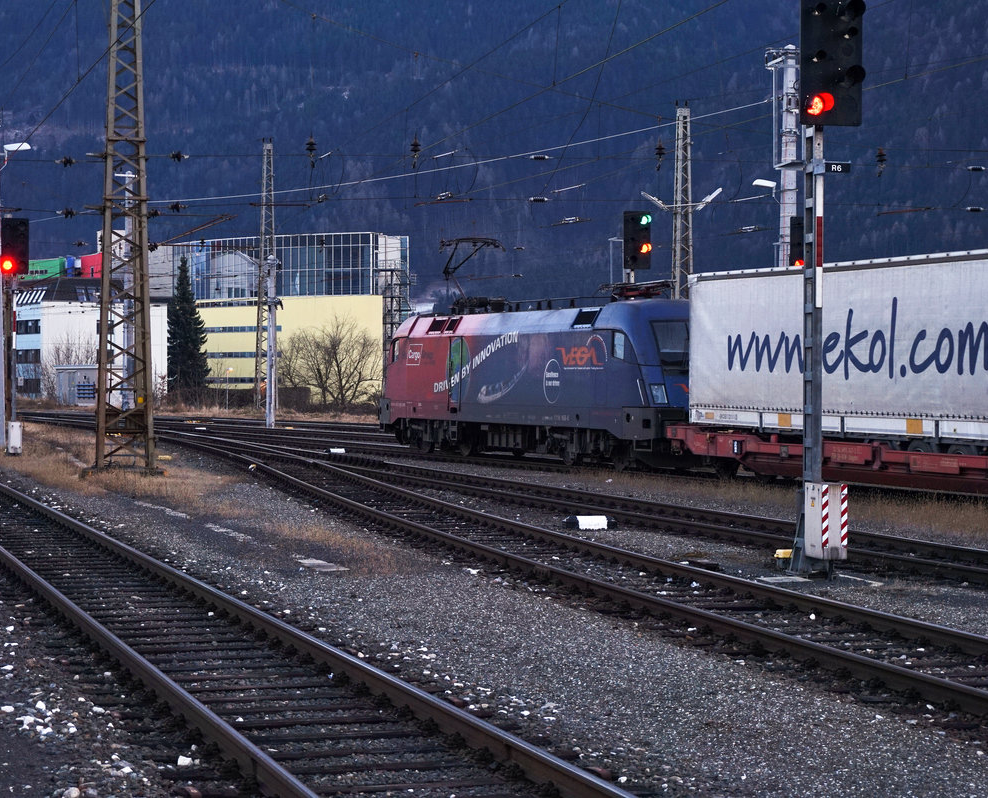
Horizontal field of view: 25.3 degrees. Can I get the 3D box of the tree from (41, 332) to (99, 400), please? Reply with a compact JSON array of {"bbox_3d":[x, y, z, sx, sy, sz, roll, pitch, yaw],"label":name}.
[{"bbox_3d":[-34.762,-2.580,180.000,4.800,5.600,4.400,0,1,-11],"label":"tree"}]

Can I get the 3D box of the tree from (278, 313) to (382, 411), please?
[{"bbox_3d":[-11.157,-2.627,150.000,7.200,6.600,6.300,0,1,-4],"label":"tree"}]

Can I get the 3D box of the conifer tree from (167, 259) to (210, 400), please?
[{"bbox_3d":[-24.183,-5.502,174.000,3.600,11.600,3.600,0,1,-8],"label":"conifer tree"}]

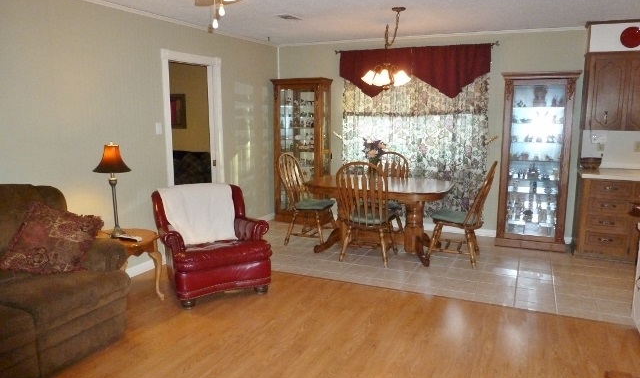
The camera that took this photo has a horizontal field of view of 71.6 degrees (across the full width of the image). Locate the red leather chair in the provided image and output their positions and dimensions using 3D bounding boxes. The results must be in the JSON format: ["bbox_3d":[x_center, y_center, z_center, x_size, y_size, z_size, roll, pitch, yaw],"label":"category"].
[{"bbox_3d":[-0.963,0.426,3.929,0.840,0.870,0.880,-4,10,-23],"label":"red leather chair"}]

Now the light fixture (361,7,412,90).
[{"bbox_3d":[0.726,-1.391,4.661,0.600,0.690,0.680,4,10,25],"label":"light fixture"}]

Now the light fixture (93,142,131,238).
[{"bbox_3d":[-1.637,0.006,3.506,0.280,0.765,0.280,4,10,25],"label":"light fixture"}]

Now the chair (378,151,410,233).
[{"bbox_3d":[0.768,0.110,5.238,0.500,1.040,0.620,4,10,25],"label":"chair"}]

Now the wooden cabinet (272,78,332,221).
[{"bbox_3d":[-0.242,-0.493,6.175,0.755,1.940,0.380,4,10,25],"label":"wooden cabinet"}]

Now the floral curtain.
[{"bbox_3d":[1.149,-0.612,5.609,1.840,1.840,0.110,4,10,25],"label":"floral curtain"}]

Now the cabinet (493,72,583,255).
[{"bbox_3d":[2.395,-0.294,4.949,0.755,1.920,0.380,4,10,25],"label":"cabinet"}]

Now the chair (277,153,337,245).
[{"bbox_3d":[-0.133,0.106,5.295,0.630,1.040,0.500,2,10,17],"label":"chair"}]

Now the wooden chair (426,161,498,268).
[{"bbox_3d":[1.461,0.215,4.569,0.630,1.040,0.500,6,11,33],"label":"wooden chair"}]

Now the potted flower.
[{"bbox_3d":[0.593,-0.316,4.903,0.260,0.480,0.260,4,10,25],"label":"potted flower"}]

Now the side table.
[{"bbox_3d":[-1.608,0.659,3.523,0.610,0.540,0.530,4,10,25],"label":"side table"}]

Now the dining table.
[{"bbox_3d":[0.666,0.305,4.928,1.630,0.756,1.050,4,10,25],"label":"dining table"}]

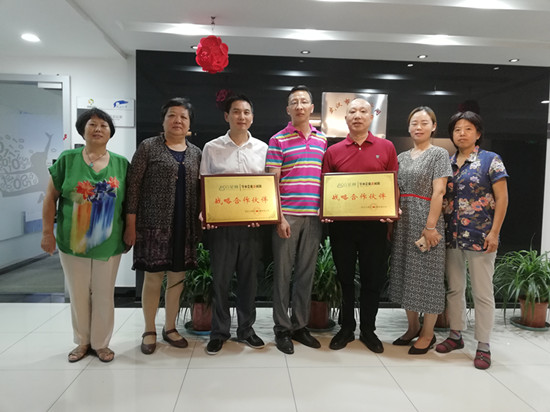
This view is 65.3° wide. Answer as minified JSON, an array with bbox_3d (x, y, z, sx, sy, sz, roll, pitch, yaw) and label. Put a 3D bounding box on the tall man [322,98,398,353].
[{"bbox_3d":[0.593,0.122,2.939,0.480,1.690,0.370,2,3,10],"label":"tall man"}]

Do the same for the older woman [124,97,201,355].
[{"bbox_3d":[-0.741,0.118,2.867,0.490,1.650,0.360,0,4,-15],"label":"older woman"}]

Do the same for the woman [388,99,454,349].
[{"bbox_3d":[1.010,0.148,2.982,0.430,1.650,0.340,3,4,33],"label":"woman"}]

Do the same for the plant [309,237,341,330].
[{"bbox_3d":[0.305,0.588,3.343,0.560,0.700,0.560,1,3,0],"label":"plant"}]

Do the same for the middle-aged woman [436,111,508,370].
[{"bbox_3d":[1.294,0.191,2.790,0.450,1.600,0.360,4,4,38],"label":"middle-aged woman"}]

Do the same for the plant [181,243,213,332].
[{"bbox_3d":[-0.506,0.598,3.238,0.560,0.660,0.560,1,3,0],"label":"plant"}]

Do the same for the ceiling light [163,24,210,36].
[{"bbox_3d":[-0.648,-1.285,3.140,0.360,0.060,0.240,1,3,-4],"label":"ceiling light"}]

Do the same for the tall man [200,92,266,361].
[{"bbox_3d":[-0.259,0.108,2.884,0.480,1.690,0.370,1,3,-3],"label":"tall man"}]

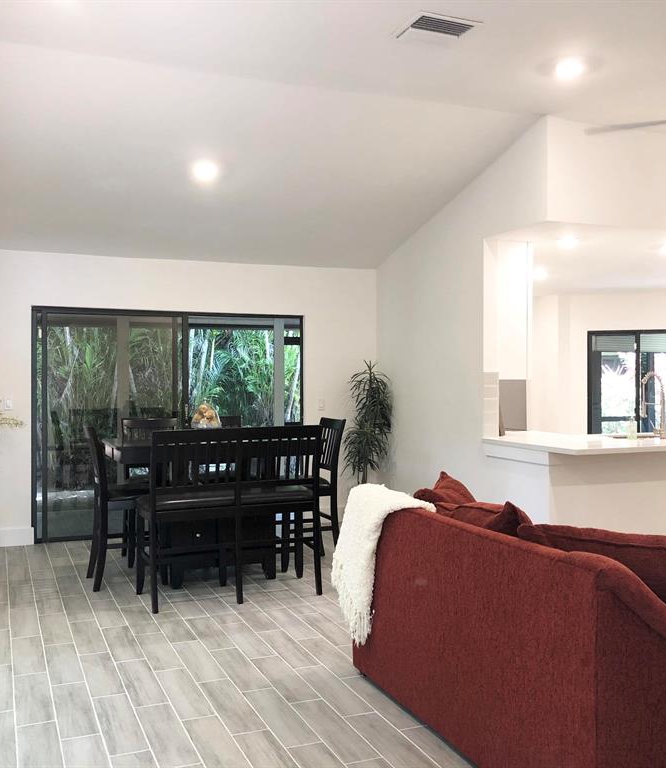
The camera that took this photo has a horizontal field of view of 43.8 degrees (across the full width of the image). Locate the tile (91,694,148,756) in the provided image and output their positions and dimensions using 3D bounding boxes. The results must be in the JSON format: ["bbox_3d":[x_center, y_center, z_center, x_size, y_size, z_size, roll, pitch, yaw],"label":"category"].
[{"bbox_3d":[-0.872,1.389,3.383,0.153,0.010,0.606,0,1,-22],"label":"tile"}]

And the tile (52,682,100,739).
[{"bbox_3d":[-1.101,1.389,3.531,0.153,0.010,0.606,0,1,-22],"label":"tile"}]

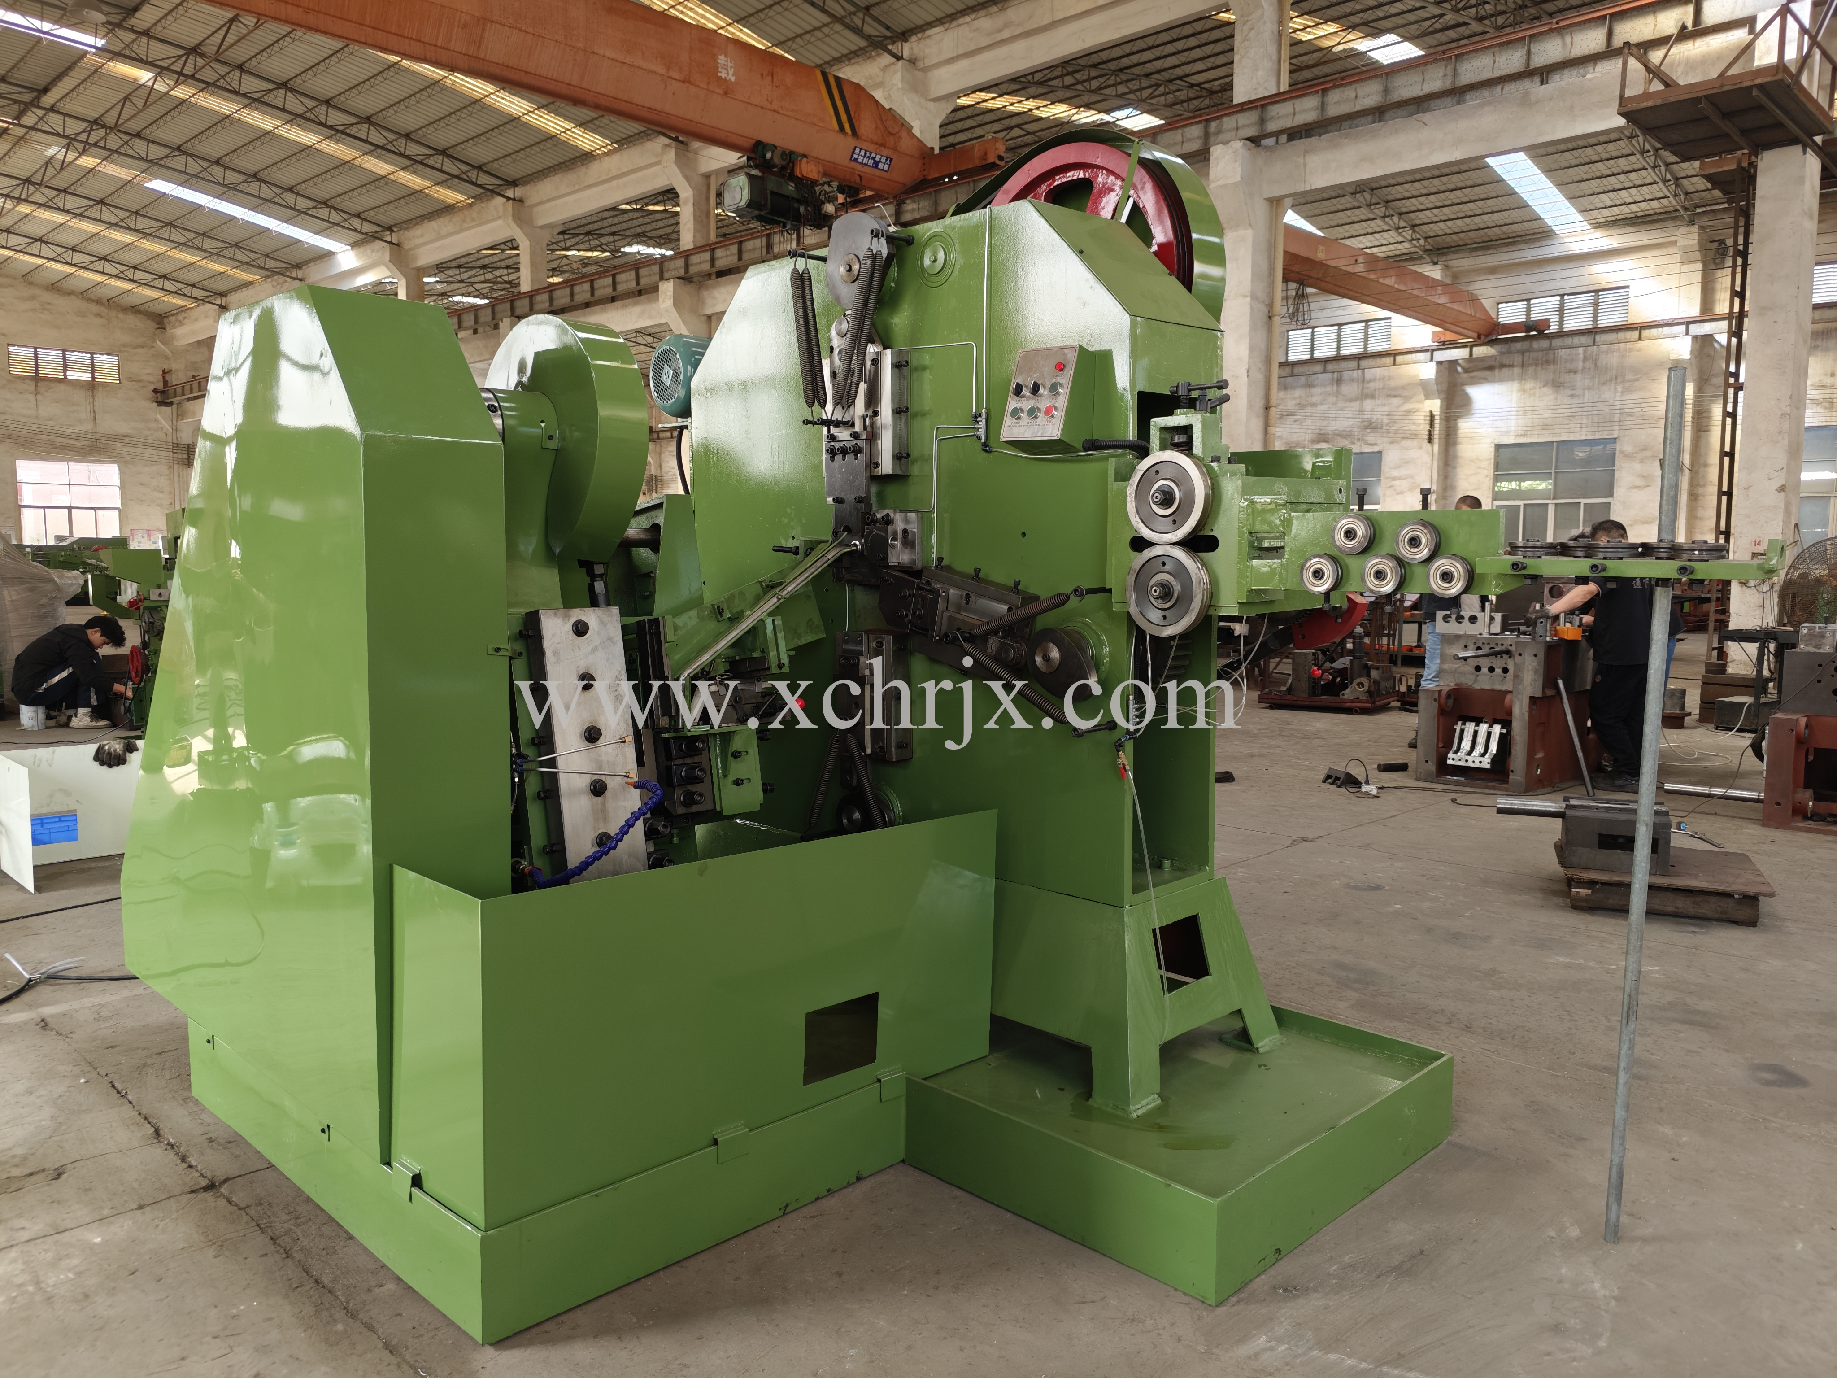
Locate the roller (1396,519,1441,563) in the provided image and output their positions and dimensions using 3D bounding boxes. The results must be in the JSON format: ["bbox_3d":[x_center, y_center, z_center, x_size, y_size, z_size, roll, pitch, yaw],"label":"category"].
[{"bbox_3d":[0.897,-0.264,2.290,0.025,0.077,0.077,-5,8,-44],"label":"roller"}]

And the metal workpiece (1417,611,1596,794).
[{"bbox_3d":[3.667,0.045,7.916,0.780,1.050,0.730,-5,8,-42],"label":"metal workpiece"}]

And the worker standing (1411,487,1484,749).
[{"bbox_3d":[3.685,-0.469,8.850,0.480,1.720,0.340,2,5,12],"label":"worker standing"}]

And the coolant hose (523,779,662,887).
[{"bbox_3d":[-0.561,0.257,2.211,0.140,0.150,0.210,5,7,44],"label":"coolant hose"}]

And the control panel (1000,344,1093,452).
[{"bbox_3d":[0.254,-0.559,2.482,0.150,0.205,0.110,5,7,44],"label":"control panel"}]

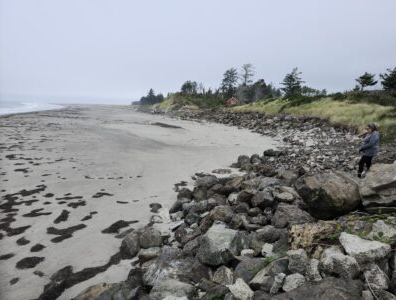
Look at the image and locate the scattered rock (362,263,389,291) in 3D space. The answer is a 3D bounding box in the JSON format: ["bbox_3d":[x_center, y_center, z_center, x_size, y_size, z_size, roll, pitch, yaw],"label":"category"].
[{"bbox_3d":[1.929,1.366,2.877,0.228,0.262,0.217,9,14,36],"label":"scattered rock"}]

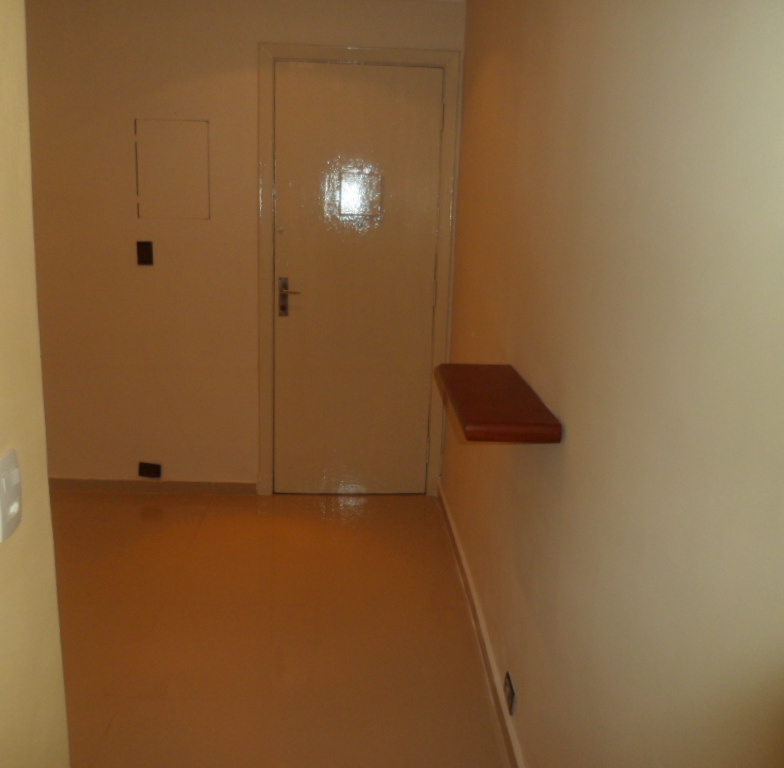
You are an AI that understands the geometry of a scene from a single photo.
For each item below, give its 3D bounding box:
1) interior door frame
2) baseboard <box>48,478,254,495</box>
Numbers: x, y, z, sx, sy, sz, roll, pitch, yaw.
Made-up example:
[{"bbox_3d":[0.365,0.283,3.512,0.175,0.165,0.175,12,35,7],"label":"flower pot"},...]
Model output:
[{"bbox_3d":[-0.186,-0.497,3.824,0.937,2.189,0.100,2,12,-2],"label":"interior door frame"},{"bbox_3d":[-1.254,0.527,3.949,1.090,0.066,0.015,2,12,-2],"label":"baseboard"}]

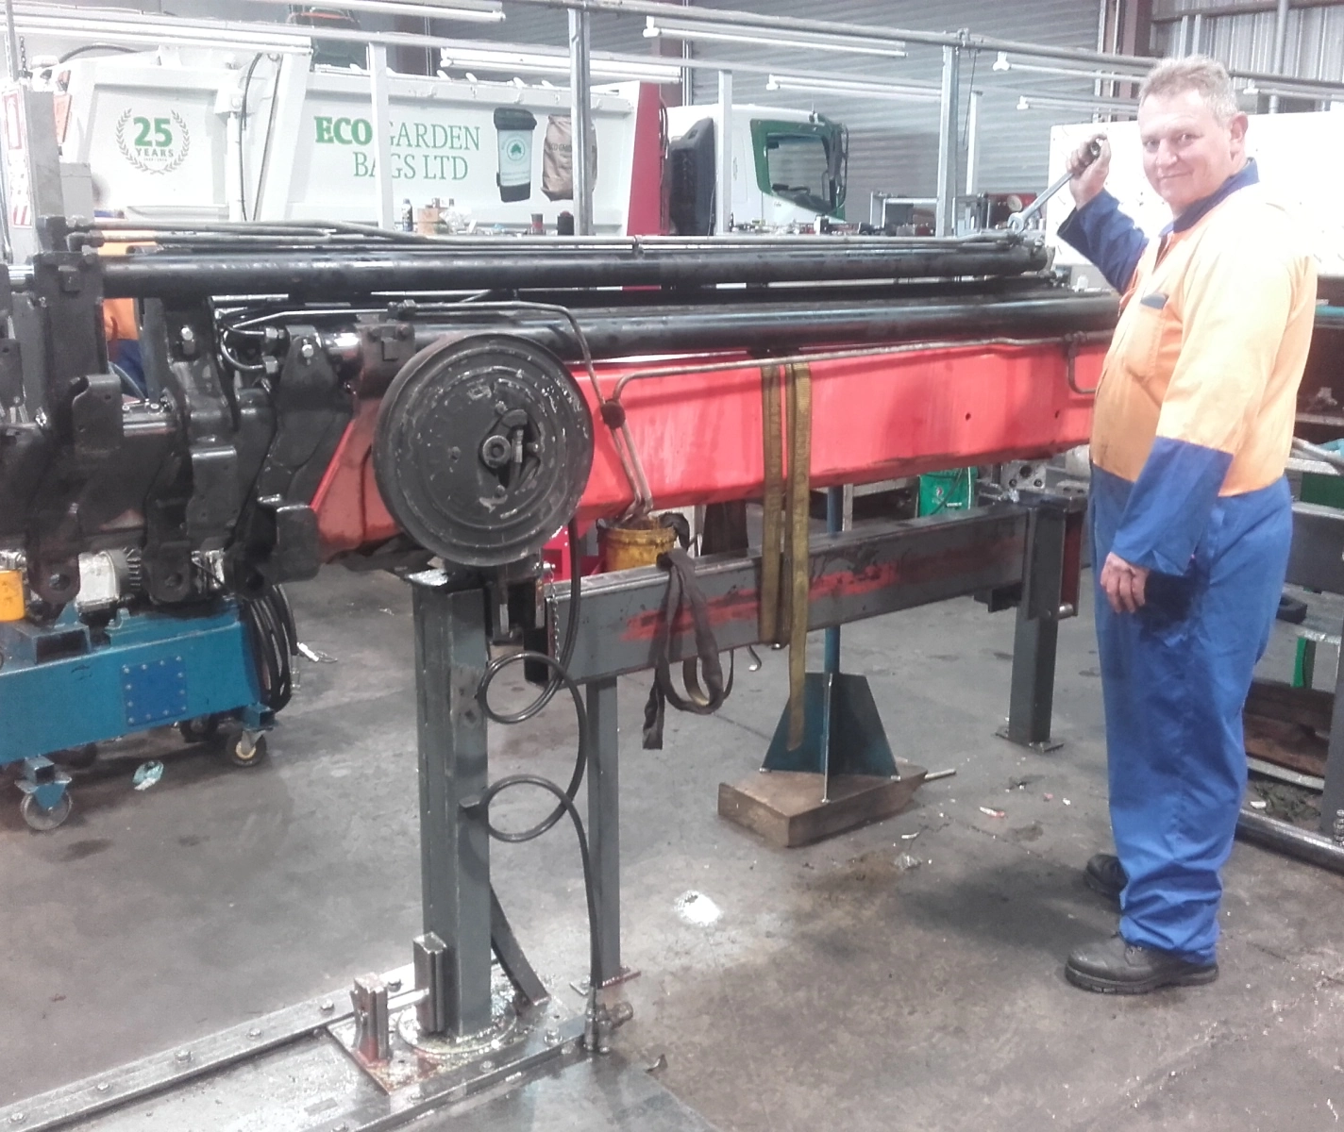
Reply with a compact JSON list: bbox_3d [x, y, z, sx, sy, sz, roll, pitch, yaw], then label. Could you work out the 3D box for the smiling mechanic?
[{"bbox_3d":[1.010,-0.081,2.759,0.500,1.790,0.600,0,13,0],"label":"smiling mechanic"}]

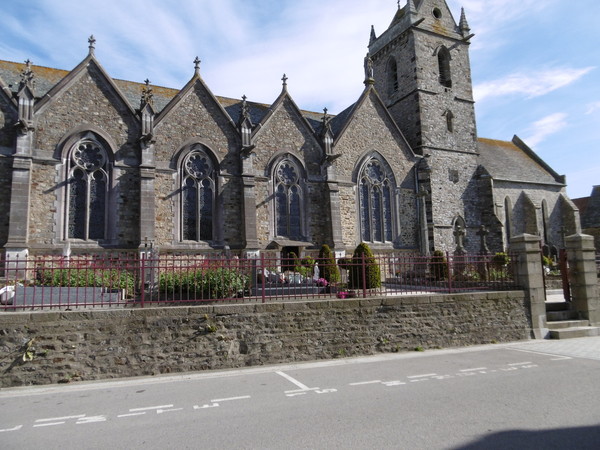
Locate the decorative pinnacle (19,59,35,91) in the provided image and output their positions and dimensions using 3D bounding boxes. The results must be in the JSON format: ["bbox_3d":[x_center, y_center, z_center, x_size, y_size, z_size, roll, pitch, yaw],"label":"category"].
[{"bbox_3d":[-11.895,-6.556,18.175,0.494,1.416,0.494,2,-8,-26],"label":"decorative pinnacle"}]

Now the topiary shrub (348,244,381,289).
[{"bbox_3d":[1.933,1.202,12.500,0.894,1.354,0.894,-1,-6,0],"label":"topiary shrub"}]

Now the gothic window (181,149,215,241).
[{"bbox_3d":[-5.289,-1.553,21.363,1.747,4.794,0.350,2,-8,-26],"label":"gothic window"}]

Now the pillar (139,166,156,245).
[{"bbox_3d":[-6.704,-0.834,18.288,0.637,3.340,0.650,2,-7,-26],"label":"pillar"}]

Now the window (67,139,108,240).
[{"bbox_3d":[-9.126,-1.511,17.924,1.490,4.343,0.150,2,-7,-26],"label":"window"}]

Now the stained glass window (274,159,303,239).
[{"bbox_3d":[-0.655,-1.532,23.620,1.892,4.648,0.350,2,-8,-26],"label":"stained glass window"}]

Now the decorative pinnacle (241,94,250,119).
[{"bbox_3d":[-2.777,-6.030,21.185,0.387,1.092,0.387,2,-7,-26],"label":"decorative pinnacle"}]

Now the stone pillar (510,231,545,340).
[{"bbox_3d":[5.451,1.452,9.925,0.480,2.390,0.450,1,-7,-18],"label":"stone pillar"}]

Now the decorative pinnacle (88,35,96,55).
[{"bbox_3d":[-9.957,-8.626,19.961,0.342,0.989,0.342,2,-8,-26],"label":"decorative pinnacle"}]

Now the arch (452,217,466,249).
[{"bbox_3d":[10.699,0.589,28.224,1.291,2.376,0.400,2,-8,-26],"label":"arch"}]

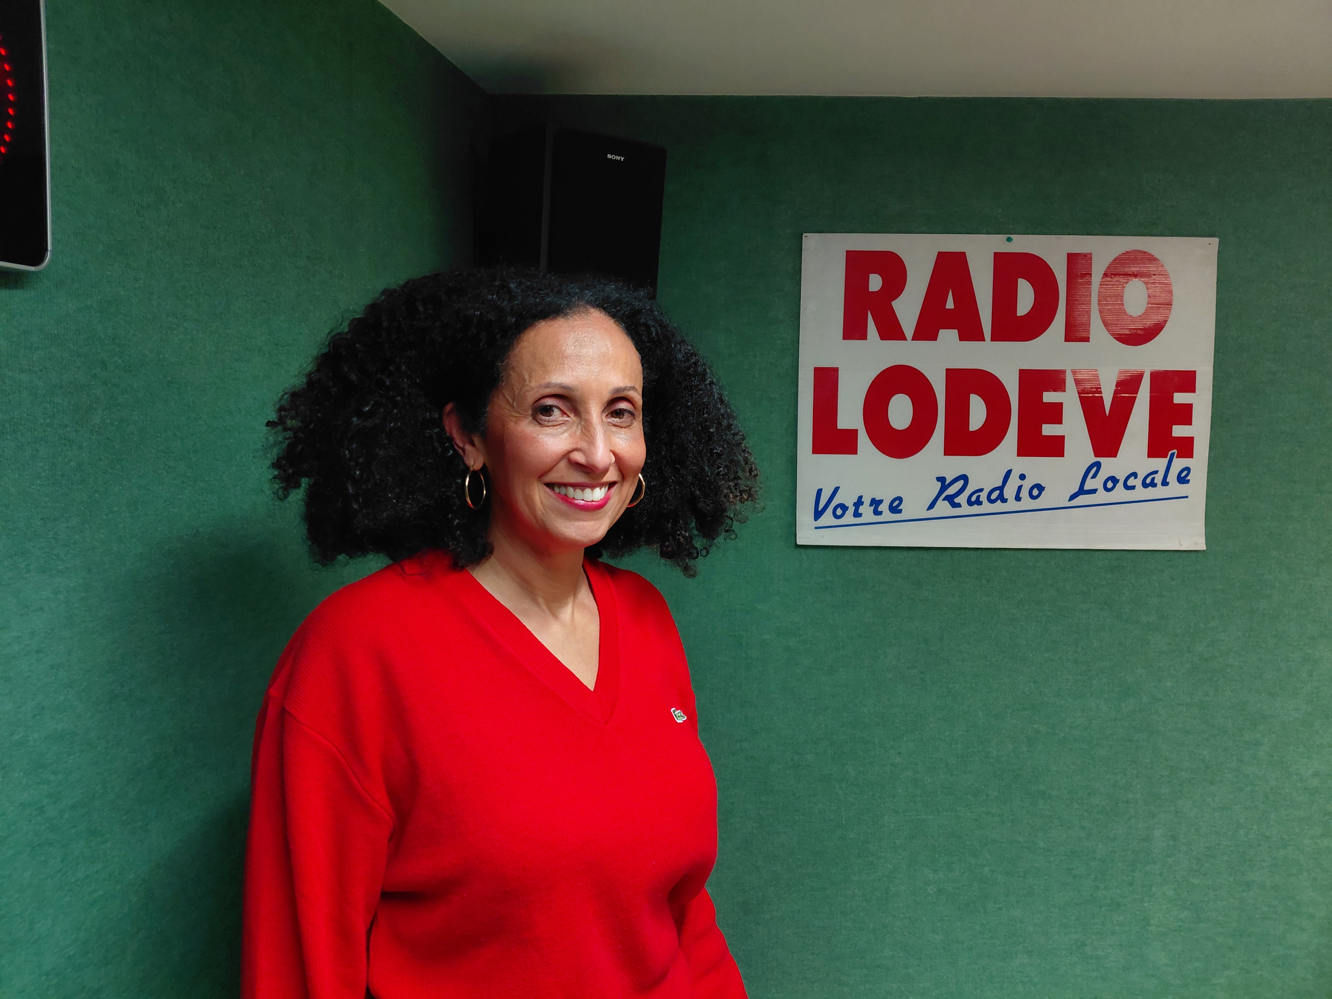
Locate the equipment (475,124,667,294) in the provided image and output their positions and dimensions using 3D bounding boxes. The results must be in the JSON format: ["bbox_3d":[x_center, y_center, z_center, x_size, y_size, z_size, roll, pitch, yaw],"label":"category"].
[{"bbox_3d":[-0.157,-0.427,1.627,0.220,0.335,0.227,-3,12,-34],"label":"equipment"}]

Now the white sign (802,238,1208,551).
[{"bbox_3d":[0.661,-0.206,1.866,0.800,0.600,0.010,1,3,0],"label":"white sign"}]

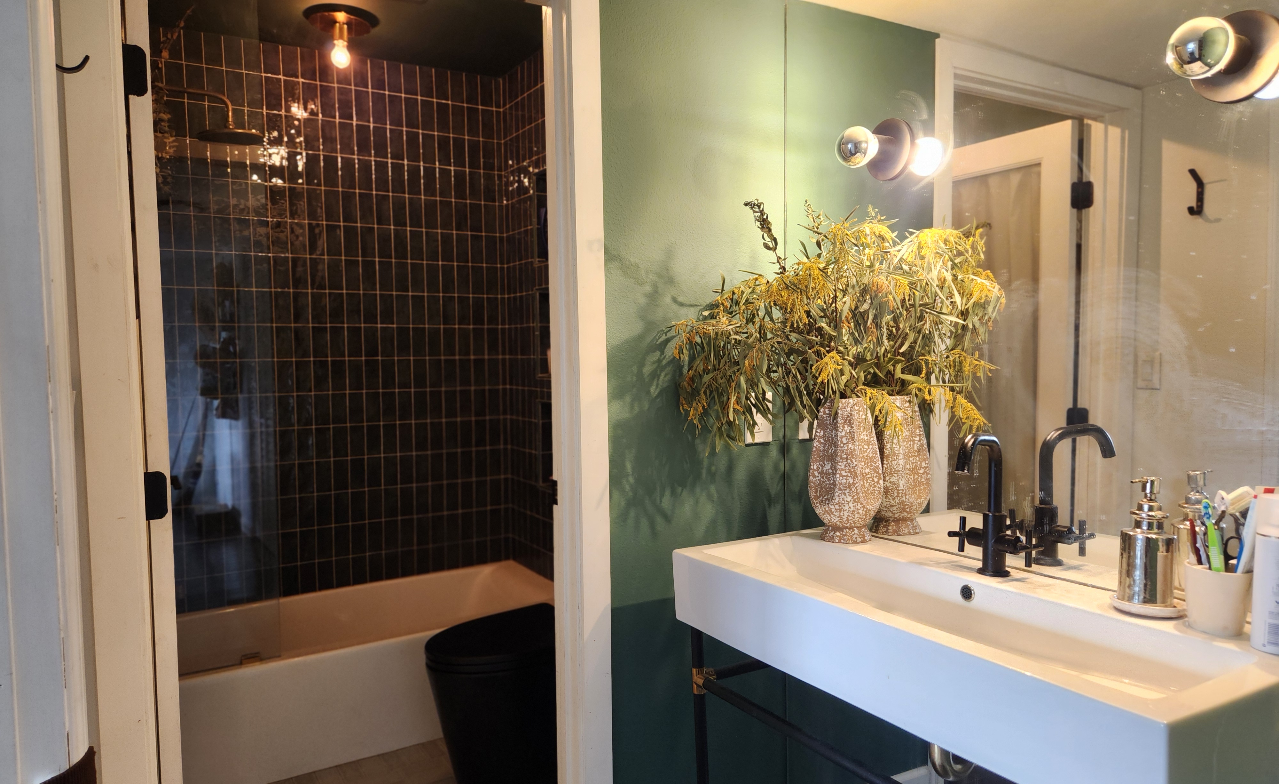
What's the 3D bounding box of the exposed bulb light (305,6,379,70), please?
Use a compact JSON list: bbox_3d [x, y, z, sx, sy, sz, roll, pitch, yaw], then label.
[{"bbox_3d":[-1.035,-1.214,2.966,0.235,0.172,0.235,-3,3,-31],"label":"exposed bulb light"}]

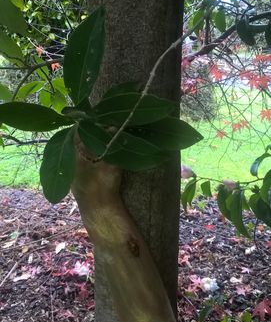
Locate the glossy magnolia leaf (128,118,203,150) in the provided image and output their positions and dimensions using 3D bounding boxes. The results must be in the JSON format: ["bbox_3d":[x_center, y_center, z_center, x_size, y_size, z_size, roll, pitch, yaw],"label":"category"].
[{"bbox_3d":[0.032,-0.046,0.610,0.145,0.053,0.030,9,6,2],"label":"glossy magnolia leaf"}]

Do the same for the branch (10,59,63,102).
[{"bbox_3d":[-0.266,-0.218,1.030,0.140,0.115,0.050,0,15,0],"label":"branch"}]

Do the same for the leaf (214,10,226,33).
[{"bbox_3d":[0.245,-0.402,1.100,0.036,0.070,0.020,5,6,0],"label":"leaf"}]

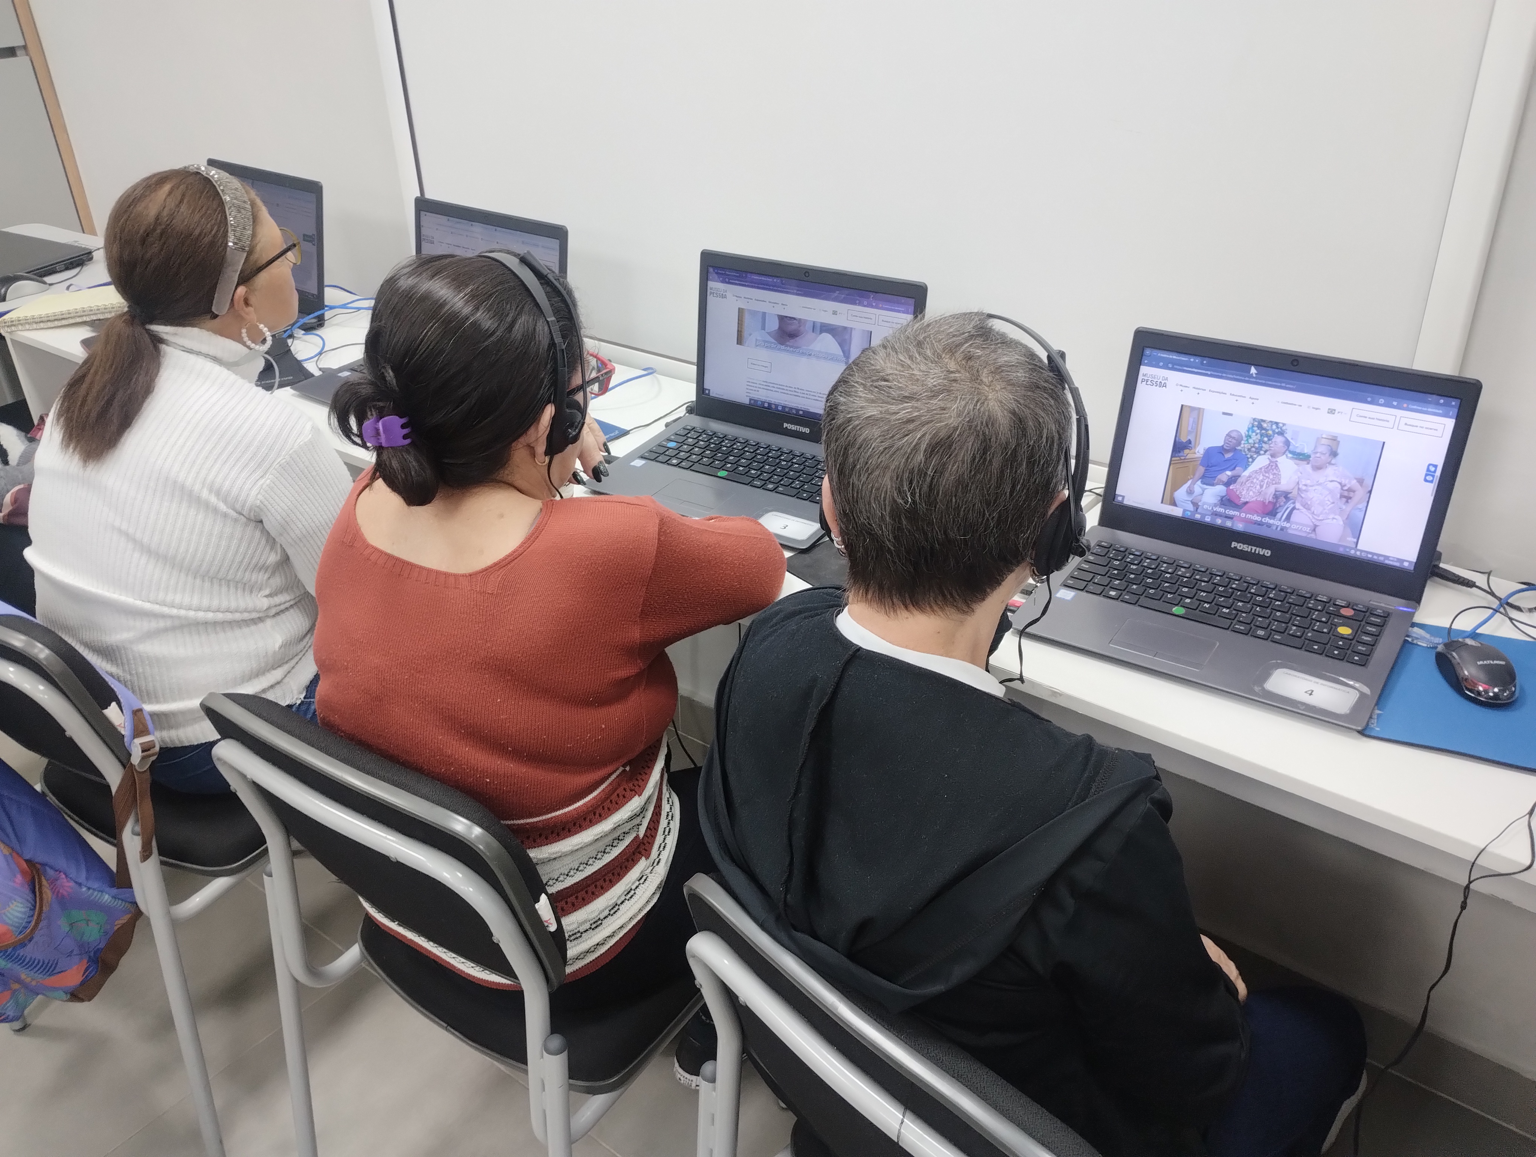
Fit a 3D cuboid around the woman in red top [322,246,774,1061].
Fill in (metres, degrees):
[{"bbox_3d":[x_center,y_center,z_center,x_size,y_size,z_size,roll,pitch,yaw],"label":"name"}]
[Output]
[{"bbox_3d":[-0.223,0.196,1.391,0.470,1.145,0.620,14,34,25],"label":"woman in red top"}]

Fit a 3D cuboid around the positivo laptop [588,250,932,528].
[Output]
[{"bbox_3d":[-0.022,-0.229,1.535,0.338,0.245,0.282,18,35,30],"label":"positivo laptop"}]

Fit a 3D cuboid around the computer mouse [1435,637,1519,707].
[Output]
[{"bbox_3d":[0.662,0.082,1.159,0.057,0.035,0.093,-1,30,2],"label":"computer mouse"}]

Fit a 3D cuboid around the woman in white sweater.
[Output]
[{"bbox_3d":[-0.600,0.054,1.645,0.460,1.160,0.630,18,35,30],"label":"woman in white sweater"}]

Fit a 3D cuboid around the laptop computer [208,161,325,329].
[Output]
[{"bbox_3d":[-0.971,-0.551,2.155,0.338,0.243,0.294,19,36,31],"label":"laptop computer"}]

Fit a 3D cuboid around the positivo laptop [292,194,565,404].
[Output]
[{"bbox_3d":[-0.508,-0.393,1.852,0.338,0.242,0.298,19,36,32],"label":"positivo laptop"}]

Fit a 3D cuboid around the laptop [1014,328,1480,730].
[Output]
[{"bbox_3d":[0.460,-0.063,1.219,0.338,0.244,0.289,17,35,30],"label":"laptop"}]

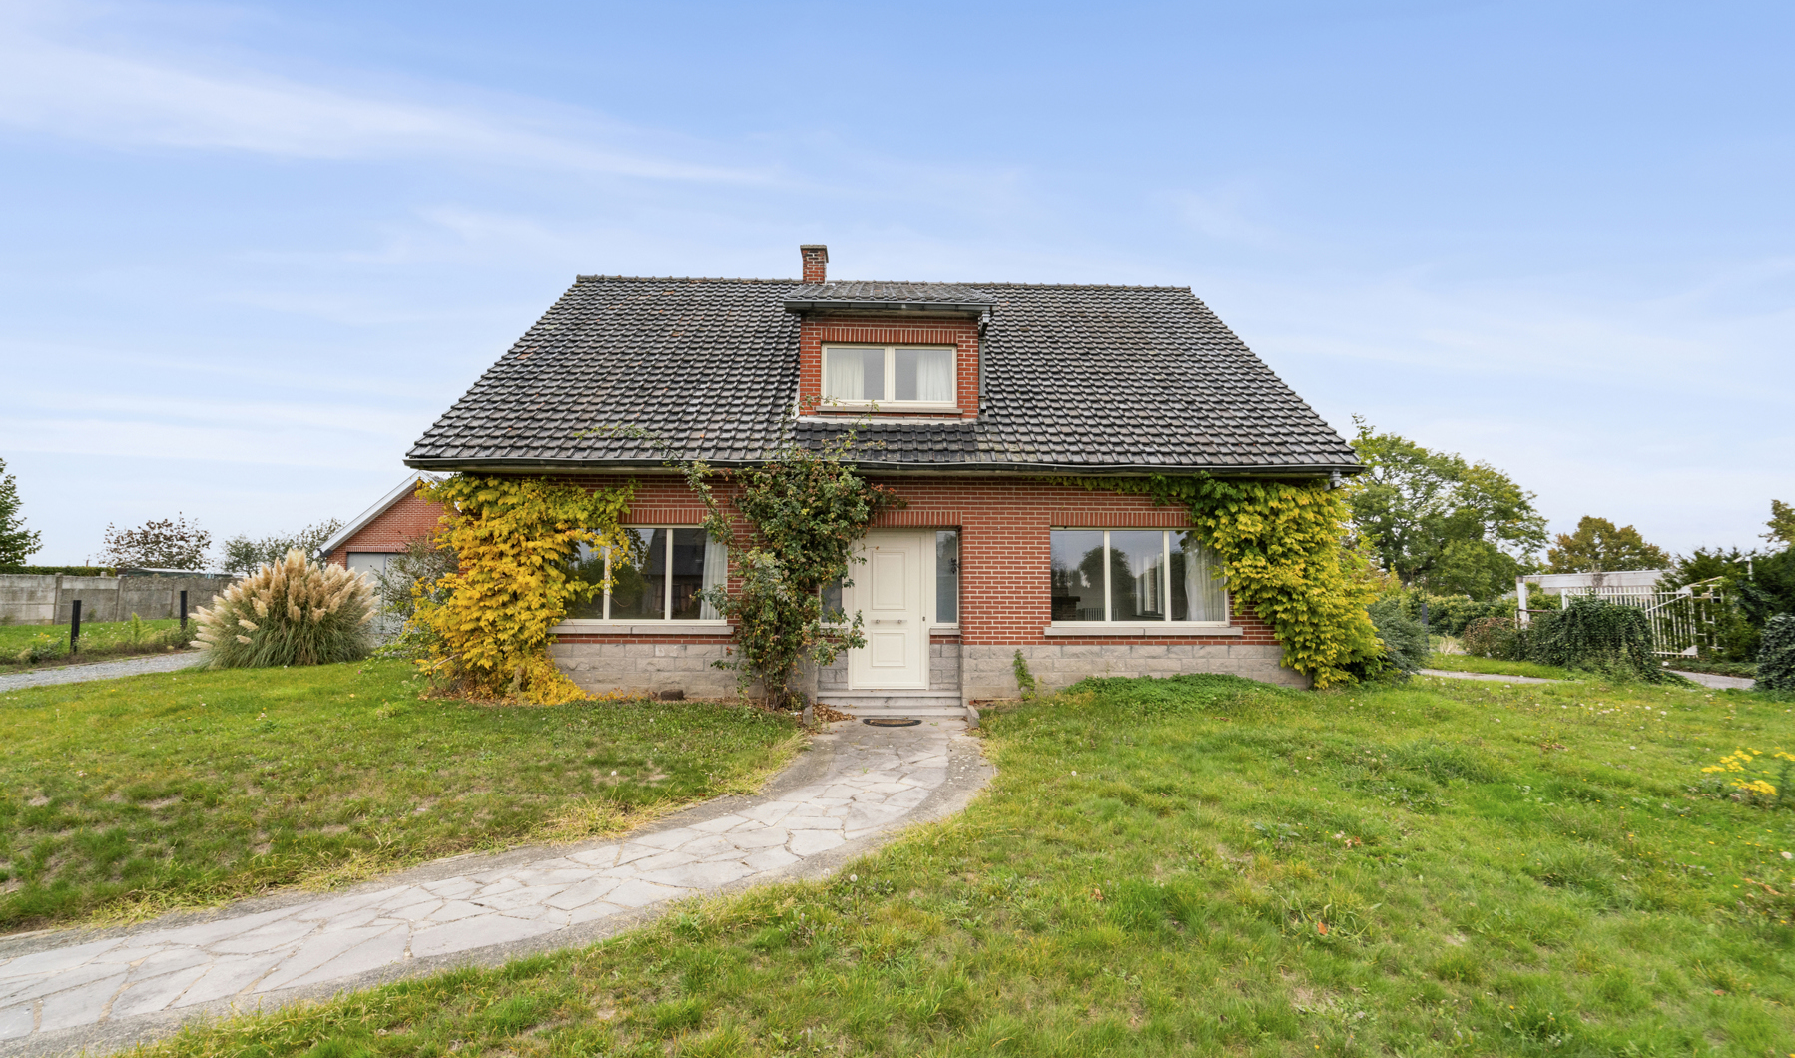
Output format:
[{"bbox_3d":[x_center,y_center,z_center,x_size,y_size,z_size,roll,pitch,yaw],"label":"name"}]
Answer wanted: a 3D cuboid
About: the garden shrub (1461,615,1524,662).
[{"bbox_3d":[12.265,2.232,16.423,1.150,0.910,1.200,0,-5,-2],"label":"garden shrub"}]

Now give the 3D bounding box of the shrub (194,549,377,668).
[{"bbox_3d":[-12.096,1.518,15.858,3.000,2.220,3.000,0,-5,-2],"label":"shrub"}]

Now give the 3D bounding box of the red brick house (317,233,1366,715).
[{"bbox_3d":[-0.226,-1.472,15.666,12.350,8.400,10.650,0,-5,-2],"label":"red brick house"}]

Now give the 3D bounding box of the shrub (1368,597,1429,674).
[{"bbox_3d":[8.567,1.827,13.882,1.170,1.280,1.170,0,-5,-2],"label":"shrub"}]

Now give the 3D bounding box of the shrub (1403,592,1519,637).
[{"bbox_3d":[17.779,2.693,25.259,3.500,1.430,1.800,0,-5,-2],"label":"shrub"}]

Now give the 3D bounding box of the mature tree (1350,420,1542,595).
[{"bbox_3d":[24.778,-0.117,37.700,9.160,9.390,9.160,0,-5,-2],"label":"mature tree"}]

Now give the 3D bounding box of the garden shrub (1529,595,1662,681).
[{"bbox_3d":[11.411,1.741,13.037,1.800,1.350,1.900,0,-5,-2],"label":"garden shrub"}]

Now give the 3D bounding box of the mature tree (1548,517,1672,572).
[{"bbox_3d":[49.822,2.605,56.037,6.540,7.080,6.540,0,-5,-2],"label":"mature tree"}]

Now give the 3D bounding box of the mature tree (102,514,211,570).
[{"bbox_3d":[-39.452,1.983,42.485,4.320,5.380,4.320,0,-5,-2],"label":"mature tree"}]

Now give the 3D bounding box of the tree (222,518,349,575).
[{"bbox_3d":[-33.953,2.137,44.499,5.960,5.440,5.960,0,-5,-2],"label":"tree"}]

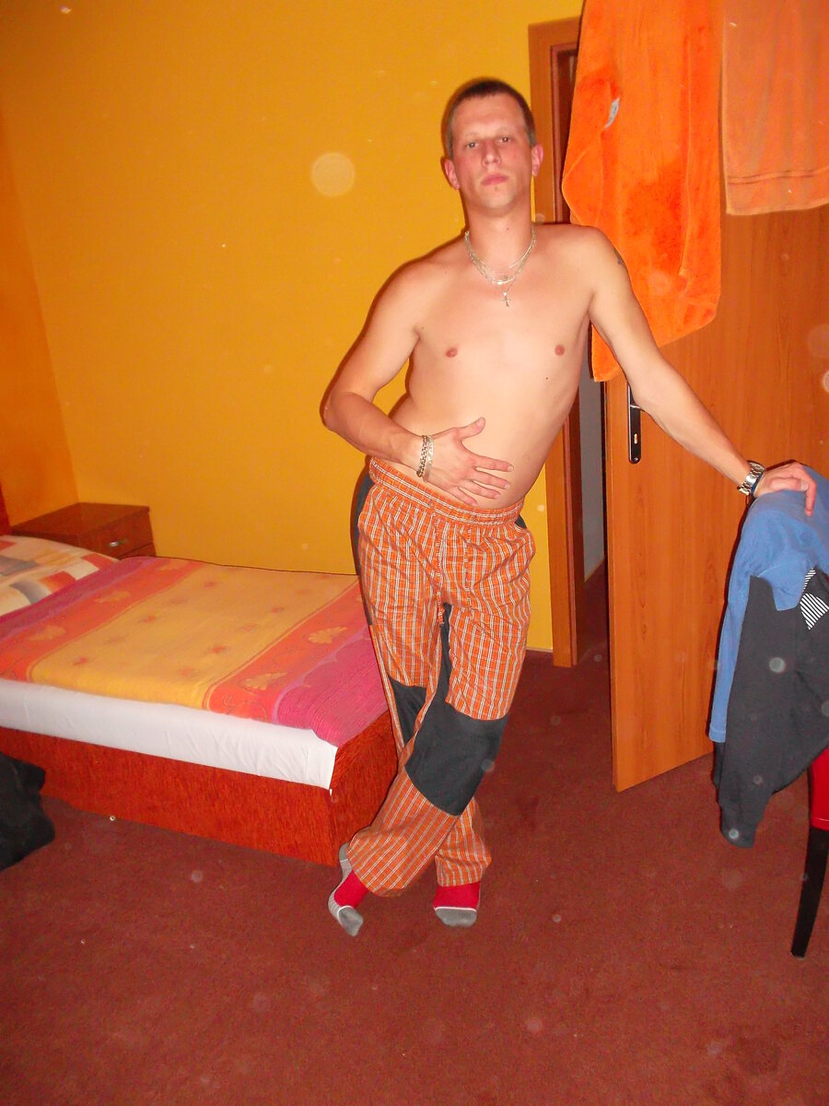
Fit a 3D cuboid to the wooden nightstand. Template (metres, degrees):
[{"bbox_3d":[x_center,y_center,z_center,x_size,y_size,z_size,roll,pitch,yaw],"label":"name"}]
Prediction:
[{"bbox_3d":[-1.418,0.113,3.924,0.421,0.551,0.427,3,18,26],"label":"wooden nightstand"}]

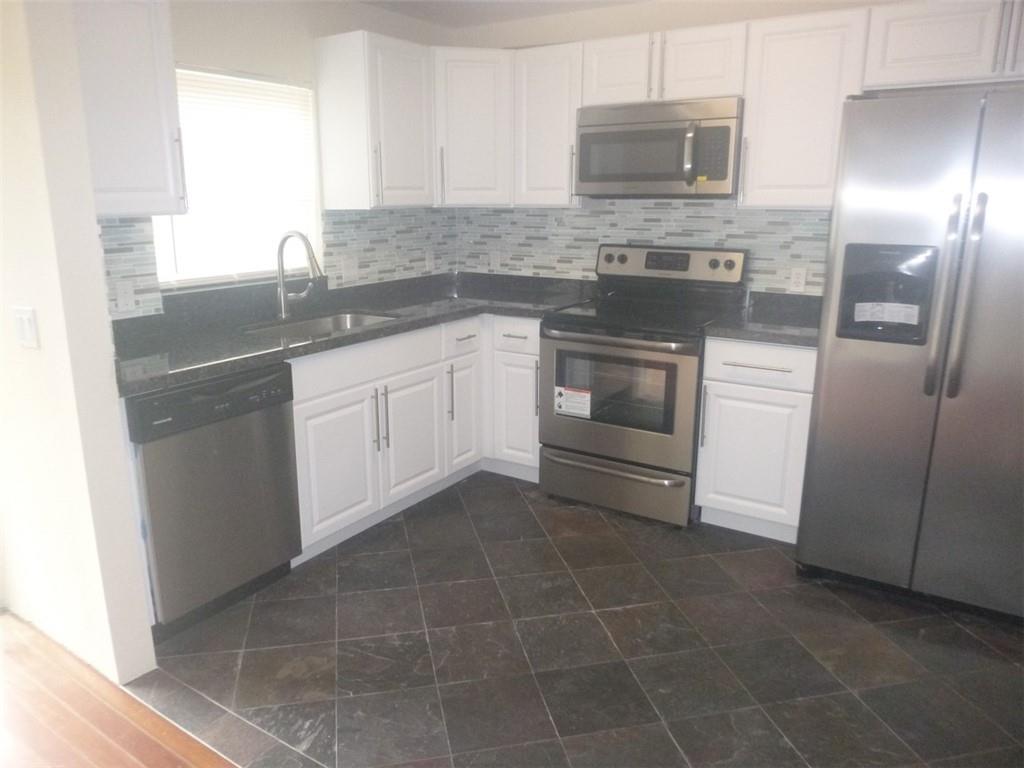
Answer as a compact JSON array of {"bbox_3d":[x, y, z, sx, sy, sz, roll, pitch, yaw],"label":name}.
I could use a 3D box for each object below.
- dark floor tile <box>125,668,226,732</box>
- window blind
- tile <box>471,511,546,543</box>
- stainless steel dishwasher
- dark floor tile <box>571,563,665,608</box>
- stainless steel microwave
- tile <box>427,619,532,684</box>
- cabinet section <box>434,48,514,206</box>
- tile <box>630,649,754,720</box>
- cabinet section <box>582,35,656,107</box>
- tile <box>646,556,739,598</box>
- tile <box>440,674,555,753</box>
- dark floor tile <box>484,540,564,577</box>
[{"bbox_3d":[-0.997,0.941,2.198,0.375,0.012,0.105,9,16,33],"label":"dark floor tile"},{"bbox_3d":[-1.183,-0.886,3.215,0.040,0.830,0.885,9,16,31],"label":"window blind"},{"bbox_3d":[-0.013,0.644,3.340,0.298,0.010,0.298,-3,14,-12],"label":"tile"},{"bbox_3d":[-1.218,0.336,2.717,0.600,0.818,0.607,9,16,31],"label":"stainless steel dishwasher"},{"bbox_3d":[0.415,0.781,2.852,0.301,0.012,0.301,-3,14,-12],"label":"dark floor tile"},{"bbox_3d":[0.736,-1.099,3.518,0.761,0.406,0.405,9,17,31],"label":"stainless steel microwave"},{"bbox_3d":[-0.112,0.887,2.446,0.300,0.015,0.300,-3,14,-12],"label":"tile"},{"bbox_3d":[-0.219,-1.300,3.827,0.405,0.747,0.280,-3,14,-13],"label":"cabinet section"},{"bbox_3d":[0.549,0.928,2.286,0.300,0.015,0.300,-3,14,-12],"label":"tile"},{"bbox_3d":[0.568,-1.453,3.494,0.384,0.285,0.270,9,17,32],"label":"cabinet section"},{"bbox_3d":[0.715,0.769,2.933,0.303,0.012,0.303,-3,14,-12],"label":"tile"},{"bbox_3d":[-0.046,0.959,2.157,0.300,0.015,0.300,-3,14,-12],"label":"tile"},{"bbox_3d":[0.054,0.726,3.093,0.303,0.012,0.303,-3,14,-12],"label":"dark floor tile"}]

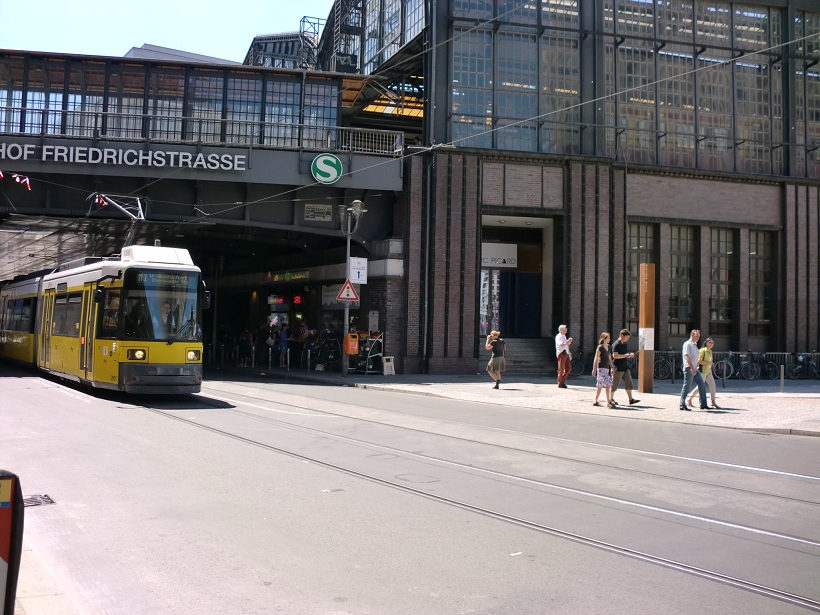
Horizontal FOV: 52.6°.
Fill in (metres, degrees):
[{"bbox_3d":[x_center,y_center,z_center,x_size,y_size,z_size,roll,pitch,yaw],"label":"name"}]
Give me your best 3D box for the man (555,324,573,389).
[{"bbox_3d":[4.388,1.396,23.631,0.480,1.790,0.500,1,-2,5],"label":"man"}]

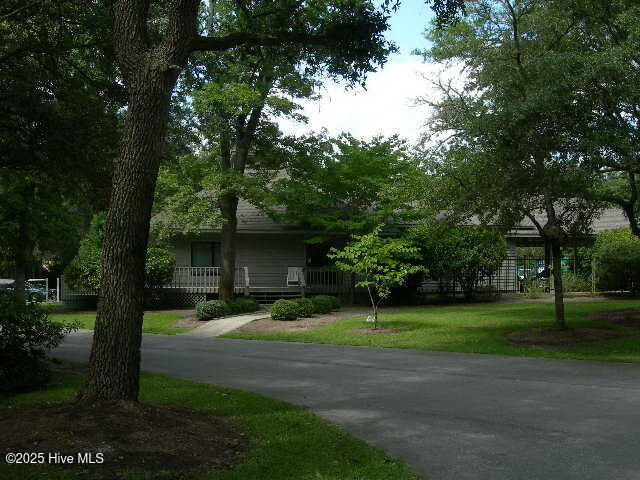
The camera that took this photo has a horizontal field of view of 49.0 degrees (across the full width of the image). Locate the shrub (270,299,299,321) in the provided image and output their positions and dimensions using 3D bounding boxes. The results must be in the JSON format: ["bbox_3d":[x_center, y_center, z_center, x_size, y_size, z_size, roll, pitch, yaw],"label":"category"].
[{"bbox_3d":[-1.177,2.305,23.300,0.950,0.720,0.950,0,-2,-3],"label":"shrub"}]

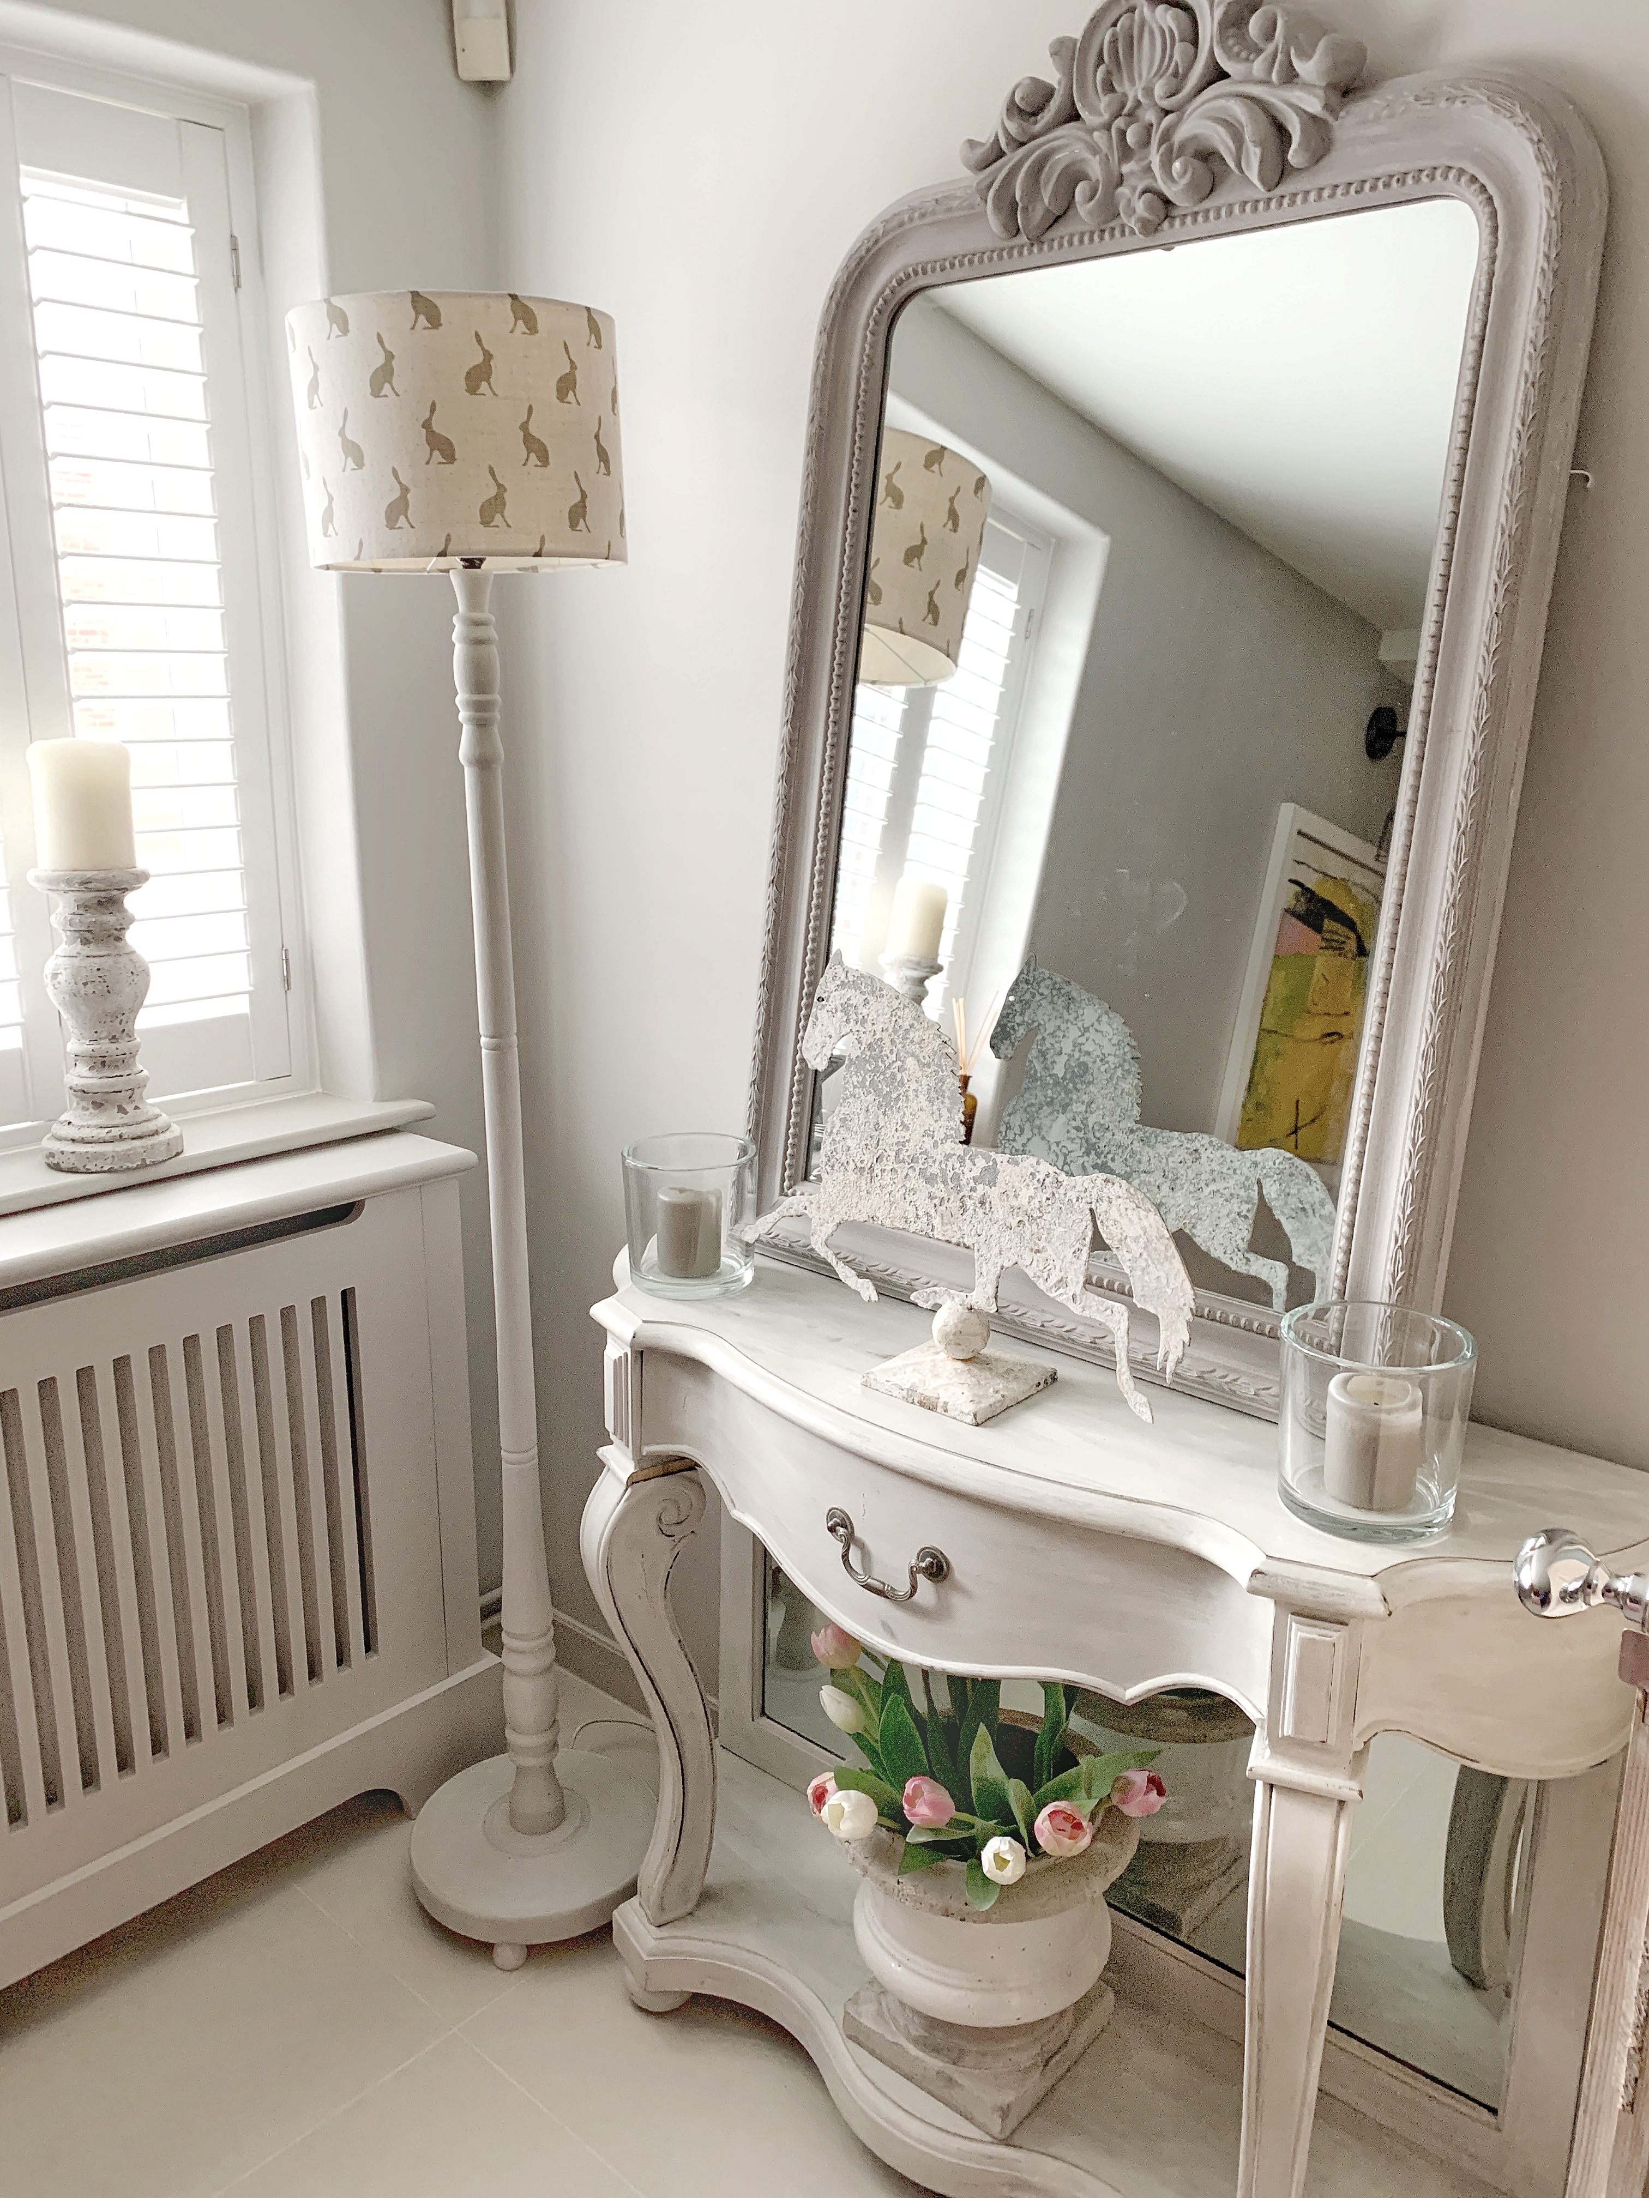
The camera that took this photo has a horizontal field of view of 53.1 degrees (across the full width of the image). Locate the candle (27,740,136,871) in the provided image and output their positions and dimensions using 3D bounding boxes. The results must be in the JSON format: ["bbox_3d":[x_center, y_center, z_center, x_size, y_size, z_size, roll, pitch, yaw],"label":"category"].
[{"bbox_3d":[-0.787,-0.310,1.754,0.100,0.131,0.100,13,19,42],"label":"candle"}]

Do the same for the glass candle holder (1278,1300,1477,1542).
[{"bbox_3d":[0.400,0.234,1.206,0.134,0.132,0.134,0,14,0],"label":"glass candle holder"}]

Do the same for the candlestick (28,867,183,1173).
[{"bbox_3d":[-0.790,-0.092,1.807,0.146,0.317,0.146,13,19,42],"label":"candlestick"}]

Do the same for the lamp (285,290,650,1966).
[{"bbox_3d":[-0.347,0.097,1.804,0.315,1.750,0.315,0,14,0],"label":"lamp"}]

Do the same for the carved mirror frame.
[{"bbox_3d":[0.245,-0.356,1.476,0.759,1.165,0.065,13,11,42],"label":"carved mirror frame"}]

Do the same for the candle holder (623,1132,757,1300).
[{"bbox_3d":[-0.133,0.117,1.657,0.134,0.134,0.134,0,14,0],"label":"candle holder"}]

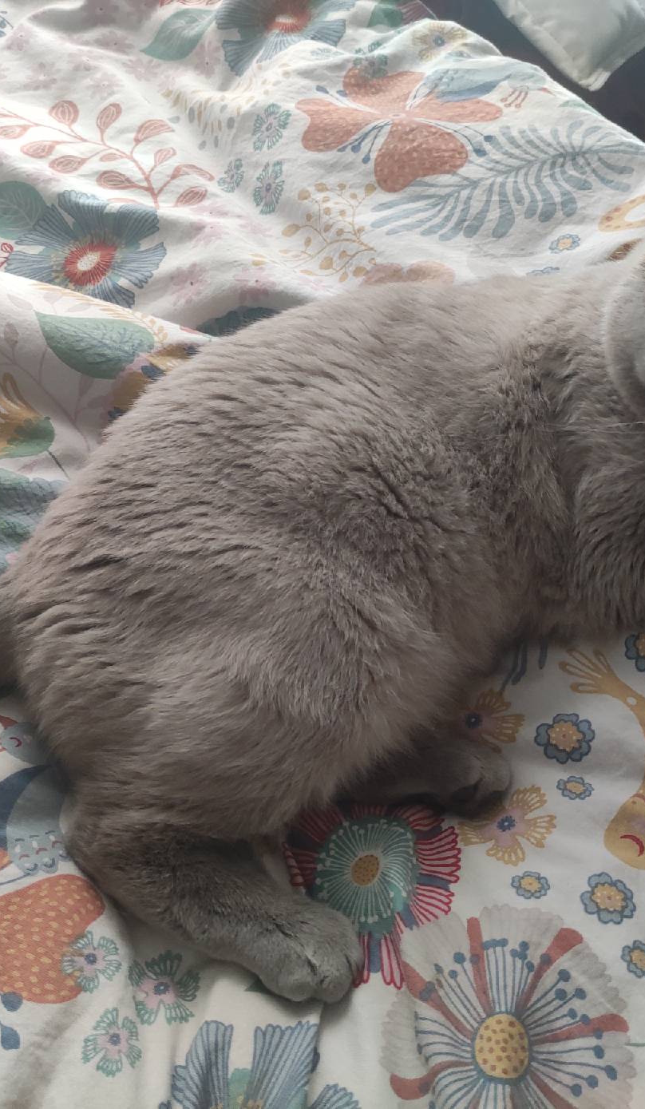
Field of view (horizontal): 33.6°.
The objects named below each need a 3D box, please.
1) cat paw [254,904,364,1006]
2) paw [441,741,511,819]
[{"bbox_3d":[-0.006,0.158,0.423,0.042,0.029,0.035,28,57,20],"label":"cat paw"},{"bbox_3d":[0.067,0.099,0.470,0.033,0.026,0.033,4,52,3],"label":"paw"}]

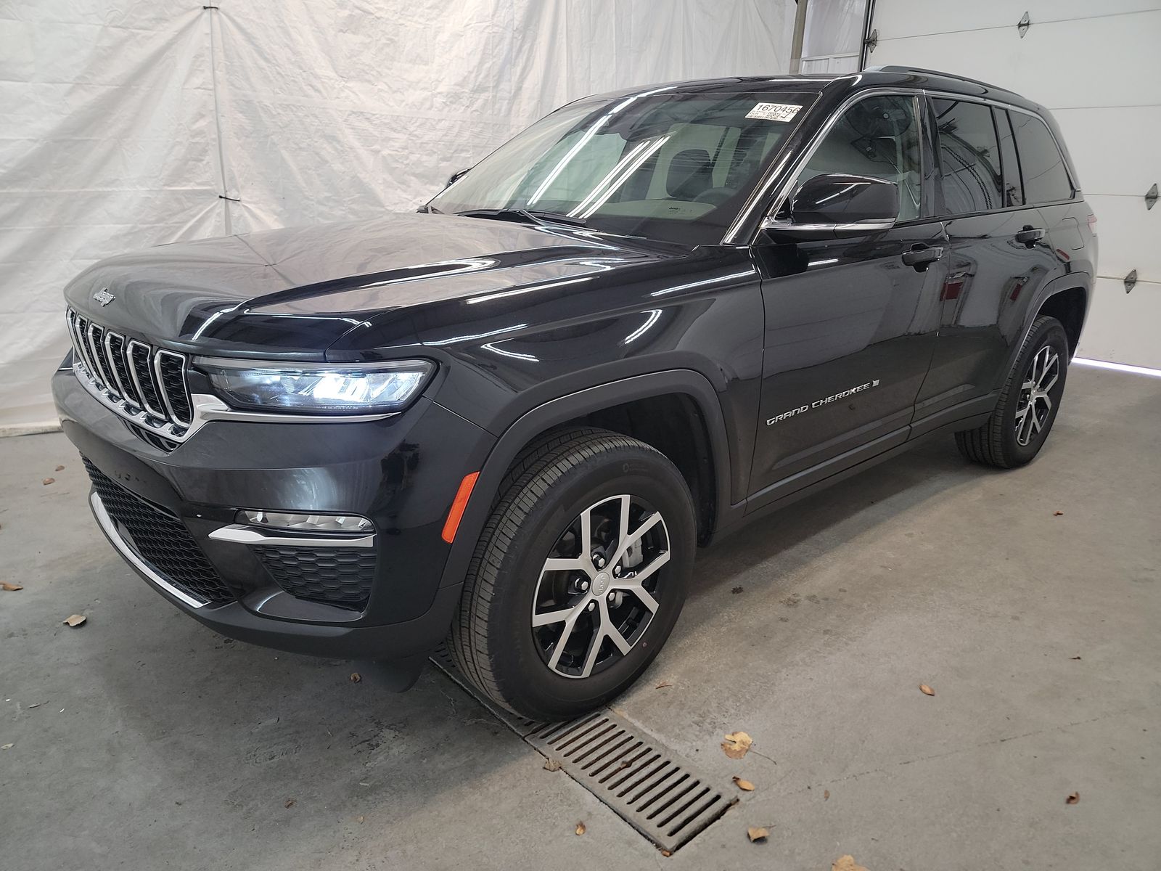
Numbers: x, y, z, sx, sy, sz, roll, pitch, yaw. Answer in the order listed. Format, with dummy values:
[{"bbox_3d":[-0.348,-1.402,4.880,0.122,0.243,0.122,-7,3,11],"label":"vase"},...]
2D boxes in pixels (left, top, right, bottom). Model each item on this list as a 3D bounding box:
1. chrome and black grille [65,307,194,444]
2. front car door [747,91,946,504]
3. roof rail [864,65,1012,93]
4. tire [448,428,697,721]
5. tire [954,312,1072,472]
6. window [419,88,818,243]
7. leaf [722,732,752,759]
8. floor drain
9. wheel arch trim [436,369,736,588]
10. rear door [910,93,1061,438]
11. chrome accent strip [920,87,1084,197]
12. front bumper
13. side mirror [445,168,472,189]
[{"bbox_3d":[-1.191,-0.172,2.081,0.120,0.270,1.000,-15,23,-40],"label":"chrome and black grille"},{"bbox_3d":[0.880,-0.515,2.754,1.200,1.270,0.270,-15,23,-40],"label":"front car door"},{"bbox_3d":[1.533,-1.442,3.305,1.430,0.080,0.075,-15,25,-39],"label":"roof rail"},{"bbox_3d":[-0.003,0.366,2.201,0.770,0.770,0.270,-15,25,-39],"label":"tire"},{"bbox_3d":[2.195,-0.236,4.091,0.772,0.772,0.260,-15,23,-40],"label":"tire"},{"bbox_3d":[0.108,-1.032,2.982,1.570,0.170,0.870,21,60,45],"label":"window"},{"bbox_3d":[0.406,0.796,2.078,0.070,0.025,0.082,0,18,0],"label":"leaf"},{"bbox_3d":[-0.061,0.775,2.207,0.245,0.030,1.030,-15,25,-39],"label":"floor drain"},{"bbox_3d":[0.053,0.111,2.021,1.030,0.540,0.140,-15,25,-39],"label":"wheel arch trim"},{"bbox_3d":[1.682,-0.730,3.436,1.210,1.290,0.275,-15,23,-40],"label":"rear door"},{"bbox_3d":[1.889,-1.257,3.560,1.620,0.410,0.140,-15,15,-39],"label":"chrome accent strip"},{"bbox_3d":[-1.033,0.085,2.314,0.610,0.720,1.920,-15,23,-40],"label":"front bumper"},{"bbox_3d":[-0.529,-1.130,3.754,0.200,0.195,0.230,-15,23,-40],"label":"side mirror"}]

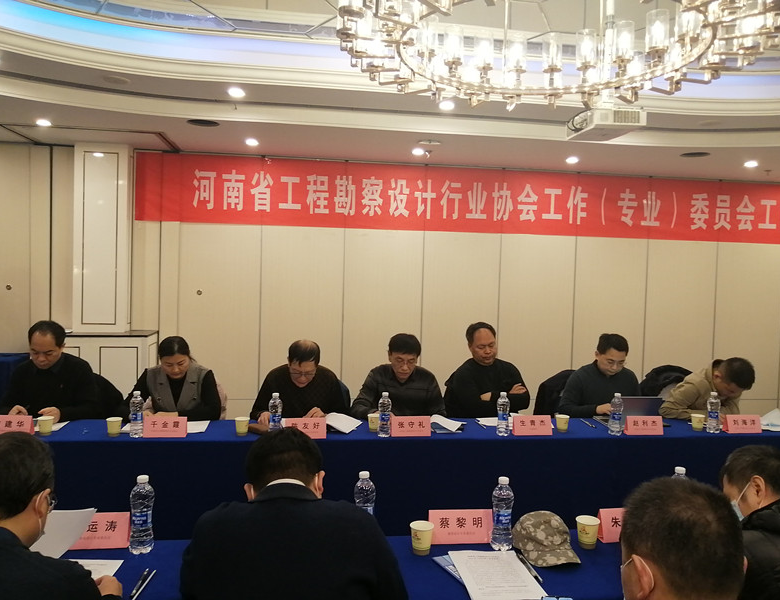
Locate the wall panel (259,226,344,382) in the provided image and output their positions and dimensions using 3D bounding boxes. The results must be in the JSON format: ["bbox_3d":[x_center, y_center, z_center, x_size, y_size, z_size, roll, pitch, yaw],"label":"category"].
[{"bbox_3d":[-0.966,-0.103,6.873,0.898,2.845,0.080,1,2,-8],"label":"wall panel"}]

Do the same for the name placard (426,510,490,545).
[{"bbox_3d":[0.226,0.719,1.999,0.207,0.098,0.066,1,2,-8],"label":"name placard"}]

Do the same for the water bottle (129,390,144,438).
[{"bbox_3d":[-1.303,0.592,3.223,0.068,0.226,0.068,1,2,-8],"label":"water bottle"}]

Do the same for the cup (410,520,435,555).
[{"bbox_3d":[0.095,0.718,1.867,0.074,0.083,0.074,2,2,0],"label":"cup"}]

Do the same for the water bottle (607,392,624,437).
[{"bbox_3d":[1.276,0.645,3.515,0.067,0.222,0.067,1,2,-8],"label":"water bottle"}]

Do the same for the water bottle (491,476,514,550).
[{"bbox_3d":[0.349,0.653,1.912,0.066,0.222,0.066,1,2,-8],"label":"water bottle"}]

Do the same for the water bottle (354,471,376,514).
[{"bbox_3d":[-0.078,0.667,1.994,0.068,0.226,0.068,1,2,-8],"label":"water bottle"}]

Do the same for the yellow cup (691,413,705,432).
[{"bbox_3d":[1.814,0.732,3.686,0.076,0.086,0.076,2,2,0],"label":"yellow cup"}]

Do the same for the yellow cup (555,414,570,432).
[{"bbox_3d":[0.965,0.689,3.480,0.074,0.083,0.074,2,2,0],"label":"yellow cup"}]

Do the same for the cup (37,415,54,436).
[{"bbox_3d":[-1.765,0.650,3.203,0.076,0.086,0.076,1,2,-8],"label":"cup"}]

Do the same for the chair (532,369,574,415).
[{"bbox_3d":[1.288,0.979,4.278,0.500,0.970,0.580,1,2,-8],"label":"chair"}]

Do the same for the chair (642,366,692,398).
[{"bbox_3d":[2.081,0.991,4.405,0.500,0.980,0.580,1,2,-8],"label":"chair"}]

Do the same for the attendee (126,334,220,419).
[{"bbox_3d":[-1.249,0.820,3.600,0.530,1.217,0.720,1,2,-8],"label":"attendee"}]

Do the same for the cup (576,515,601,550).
[{"bbox_3d":[0.632,0.738,1.977,0.073,0.086,0.073,2,2,0],"label":"cup"}]

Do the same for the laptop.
[{"bbox_3d":[1.473,0.657,3.779,0.360,0.210,0.300,1,2,-8],"label":"laptop"}]

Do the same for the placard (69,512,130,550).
[{"bbox_3d":[-0.886,0.684,1.863,0.210,0.097,0.060,1,2,-9],"label":"placard"}]

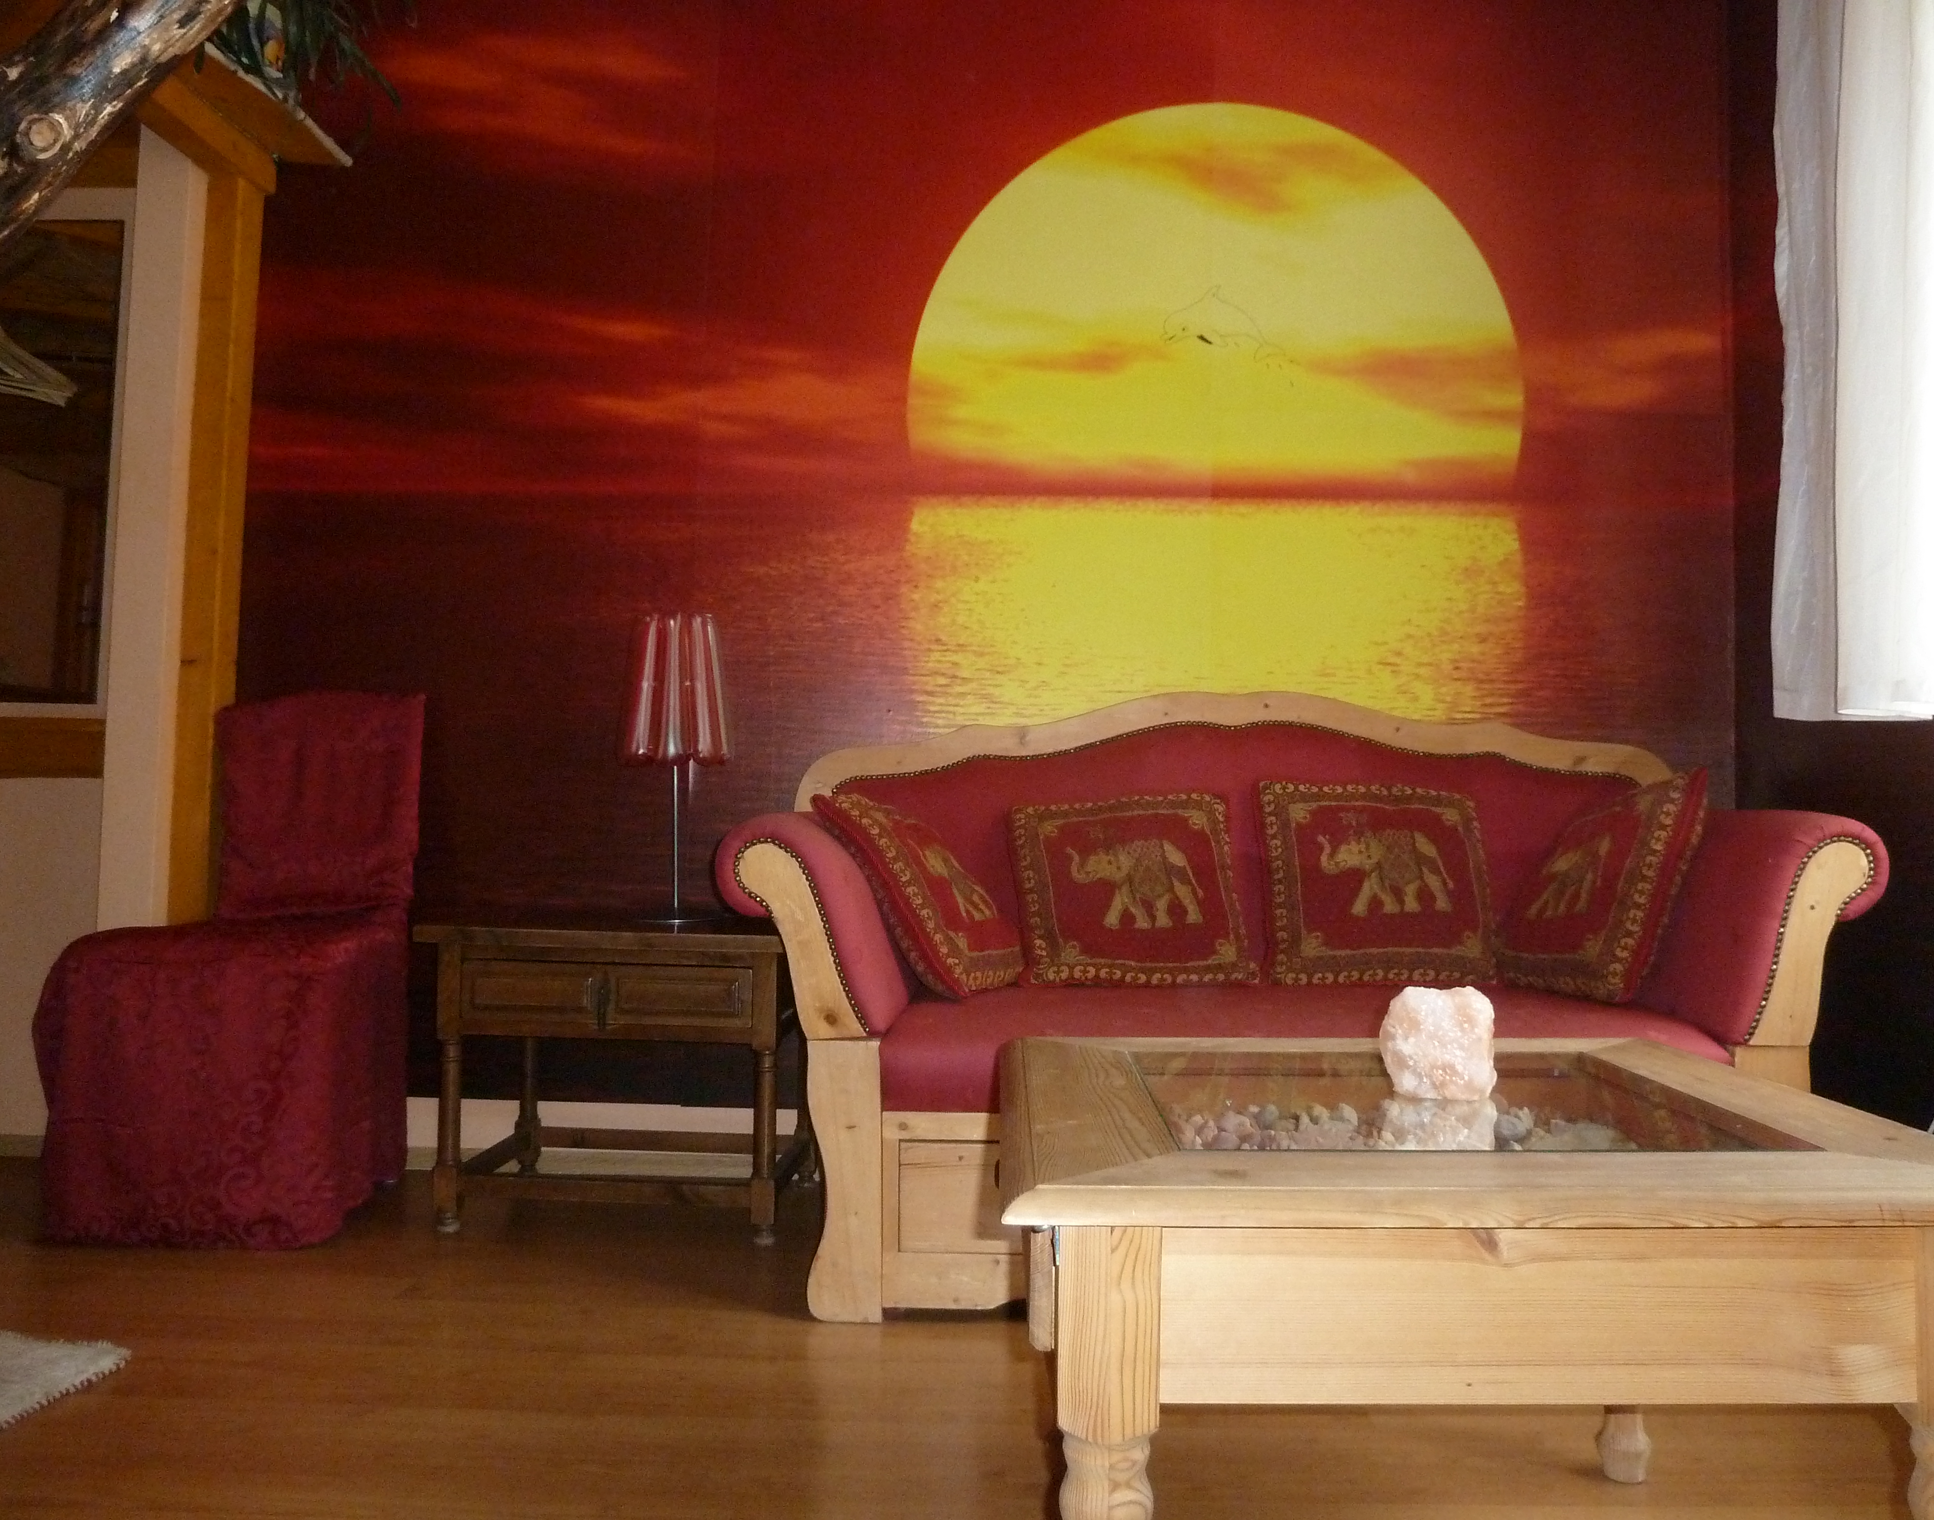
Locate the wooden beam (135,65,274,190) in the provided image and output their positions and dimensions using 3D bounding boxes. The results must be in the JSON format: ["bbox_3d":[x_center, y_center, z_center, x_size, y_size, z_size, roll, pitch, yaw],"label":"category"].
[{"bbox_3d":[-1.535,-1.274,2.889,0.110,0.085,0.550,1,-2,1],"label":"wooden beam"}]

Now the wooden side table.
[{"bbox_3d":[-0.646,0.592,2.825,0.684,0.547,0.464,1,-3,4],"label":"wooden side table"}]

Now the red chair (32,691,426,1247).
[{"bbox_3d":[-1.339,0.348,2.766,0.486,0.996,0.547,1,-2,1],"label":"red chair"}]

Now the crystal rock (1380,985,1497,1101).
[{"bbox_3d":[0.452,0.270,1.409,0.102,0.106,0.085,1,-2,1],"label":"crystal rock"}]

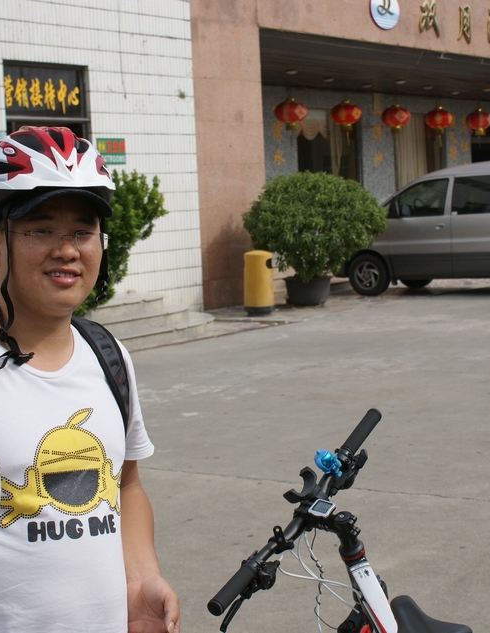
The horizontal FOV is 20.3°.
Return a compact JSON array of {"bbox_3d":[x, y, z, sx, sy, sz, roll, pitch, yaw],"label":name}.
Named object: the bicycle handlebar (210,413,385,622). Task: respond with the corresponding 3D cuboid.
[{"bbox_3d":[0.132,0.352,2.512,0.170,0.130,0.650,0,27,33],"label":"bicycle handlebar"}]

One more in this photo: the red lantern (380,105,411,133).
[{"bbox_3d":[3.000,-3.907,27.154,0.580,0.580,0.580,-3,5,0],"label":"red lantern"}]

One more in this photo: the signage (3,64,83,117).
[{"bbox_3d":[-2.397,-2.709,16.453,0.060,0.618,1.381,1,6,35],"label":"signage"}]

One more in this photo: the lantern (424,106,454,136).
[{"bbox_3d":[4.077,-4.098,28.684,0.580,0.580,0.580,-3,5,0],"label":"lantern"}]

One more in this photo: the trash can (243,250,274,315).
[{"bbox_3d":[0.174,-0.442,17.958,0.388,0.857,0.388,-3,5,0],"label":"trash can"}]

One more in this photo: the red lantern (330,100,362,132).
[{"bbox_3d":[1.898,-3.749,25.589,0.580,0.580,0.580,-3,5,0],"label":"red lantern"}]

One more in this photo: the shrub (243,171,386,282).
[{"bbox_3d":[0.992,-1.266,19.300,1.950,1.580,2.000,-3,5,0],"label":"shrub"}]

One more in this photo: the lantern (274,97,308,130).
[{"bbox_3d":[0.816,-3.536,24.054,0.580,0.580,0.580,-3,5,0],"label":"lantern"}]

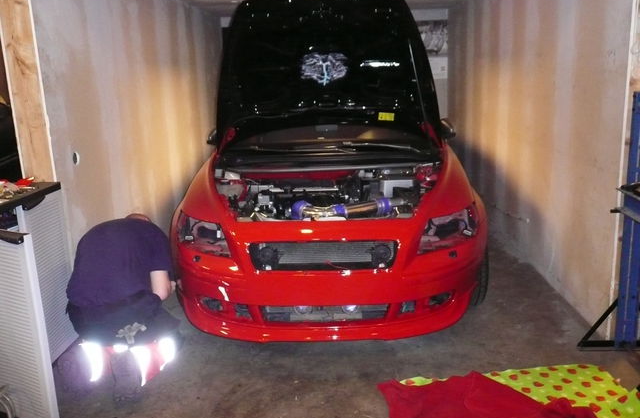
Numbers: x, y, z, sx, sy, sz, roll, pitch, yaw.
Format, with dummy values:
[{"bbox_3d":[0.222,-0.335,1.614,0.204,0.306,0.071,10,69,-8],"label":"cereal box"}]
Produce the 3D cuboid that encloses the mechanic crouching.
[{"bbox_3d":[-0.916,0.428,2.463,0.530,0.780,0.650,3,13,20],"label":"mechanic crouching"}]

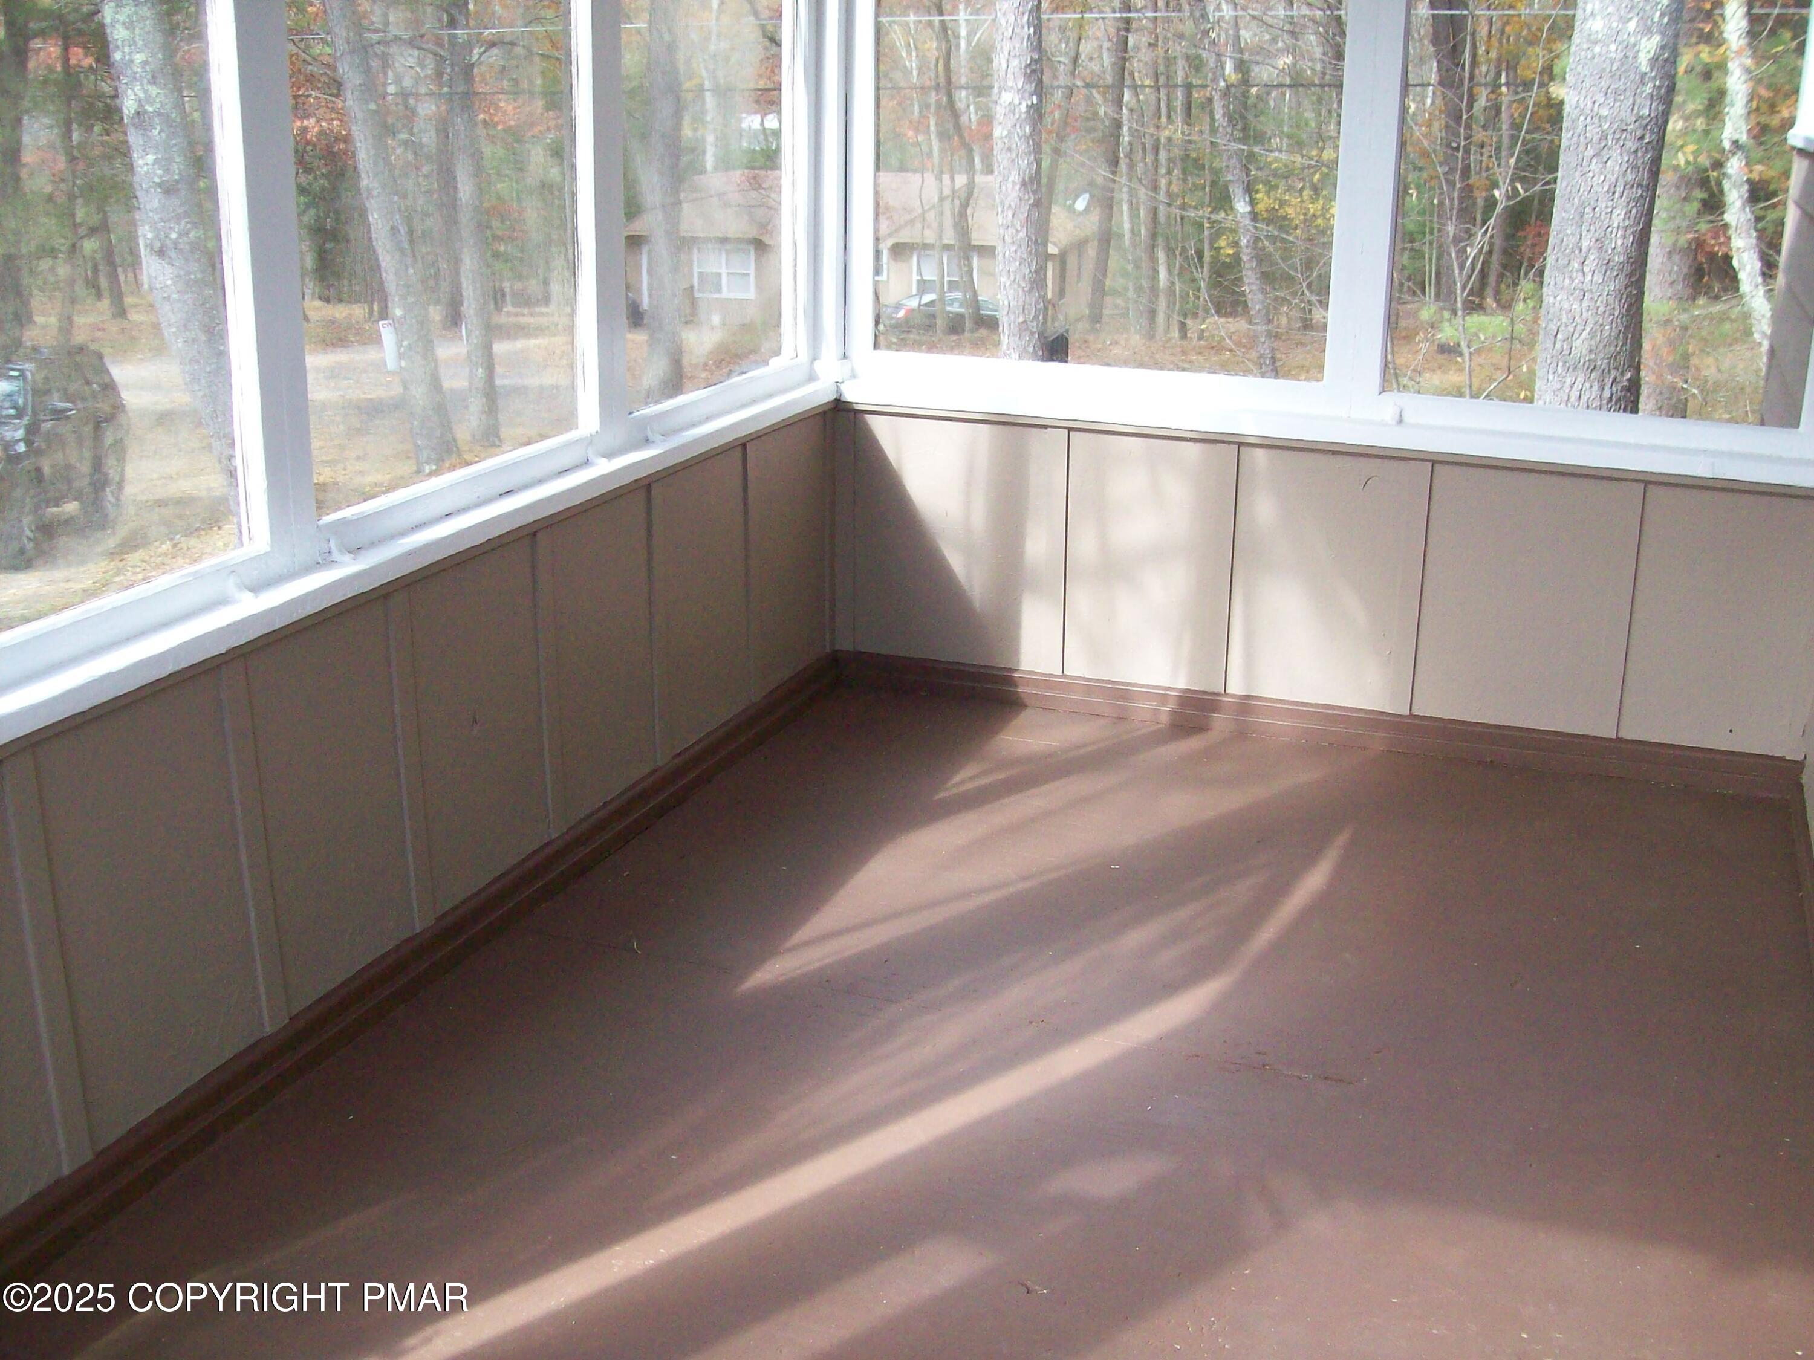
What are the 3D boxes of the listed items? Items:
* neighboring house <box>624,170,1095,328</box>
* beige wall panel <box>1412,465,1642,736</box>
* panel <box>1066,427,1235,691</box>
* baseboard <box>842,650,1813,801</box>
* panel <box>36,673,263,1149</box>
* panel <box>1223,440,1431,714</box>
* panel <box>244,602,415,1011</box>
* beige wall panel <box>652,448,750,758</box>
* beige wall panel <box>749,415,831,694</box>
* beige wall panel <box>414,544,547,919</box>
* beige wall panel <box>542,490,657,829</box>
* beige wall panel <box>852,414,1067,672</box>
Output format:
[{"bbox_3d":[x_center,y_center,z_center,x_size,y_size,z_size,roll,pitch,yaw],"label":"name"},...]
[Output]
[{"bbox_3d":[-1.236,-12.394,52.804,11.900,3.800,7.800,4,19,9],"label":"neighboring house"},{"bbox_3d":[1.298,-0.169,3.967,0.419,0.549,0.020,8,20,20],"label":"beige wall panel"},{"bbox_3d":[0.545,-0.268,4.248,0.383,0.560,0.020,8,20,20],"label":"panel"},{"bbox_3d":[0.820,0.086,4.220,2.156,0.080,0.035,8,20,20],"label":"baseboard"},{"bbox_3d":[-1.009,0.301,2.529,0.020,0.570,0.336,8,20,20],"label":"panel"},{"bbox_3d":[0.913,-0.220,4.111,0.409,0.555,0.020,8,20,20],"label":"panel"},{"bbox_3d":[-0.871,0.191,2.860,0.020,0.570,0.323,8,20,20],"label":"panel"},{"bbox_3d":[-0.429,-0.163,3.920,0.020,0.570,0.414,8,20,20],"label":"beige wall panel"},{"bbox_3d":[-0.274,-0.286,4.291,0.020,0.570,0.416,8,20,20],"label":"beige wall panel"},{"bbox_3d":[-0.725,0.074,3.210,0.020,0.570,0.358,8,20,20],"label":"beige wall panel"},{"bbox_3d":[-0.579,-0.043,3.560,0.020,0.570,0.378,8,20,20],"label":"beige wall panel"},{"bbox_3d":[0.123,-0.323,4.406,0.524,0.566,0.020,8,20,20],"label":"beige wall panel"}]

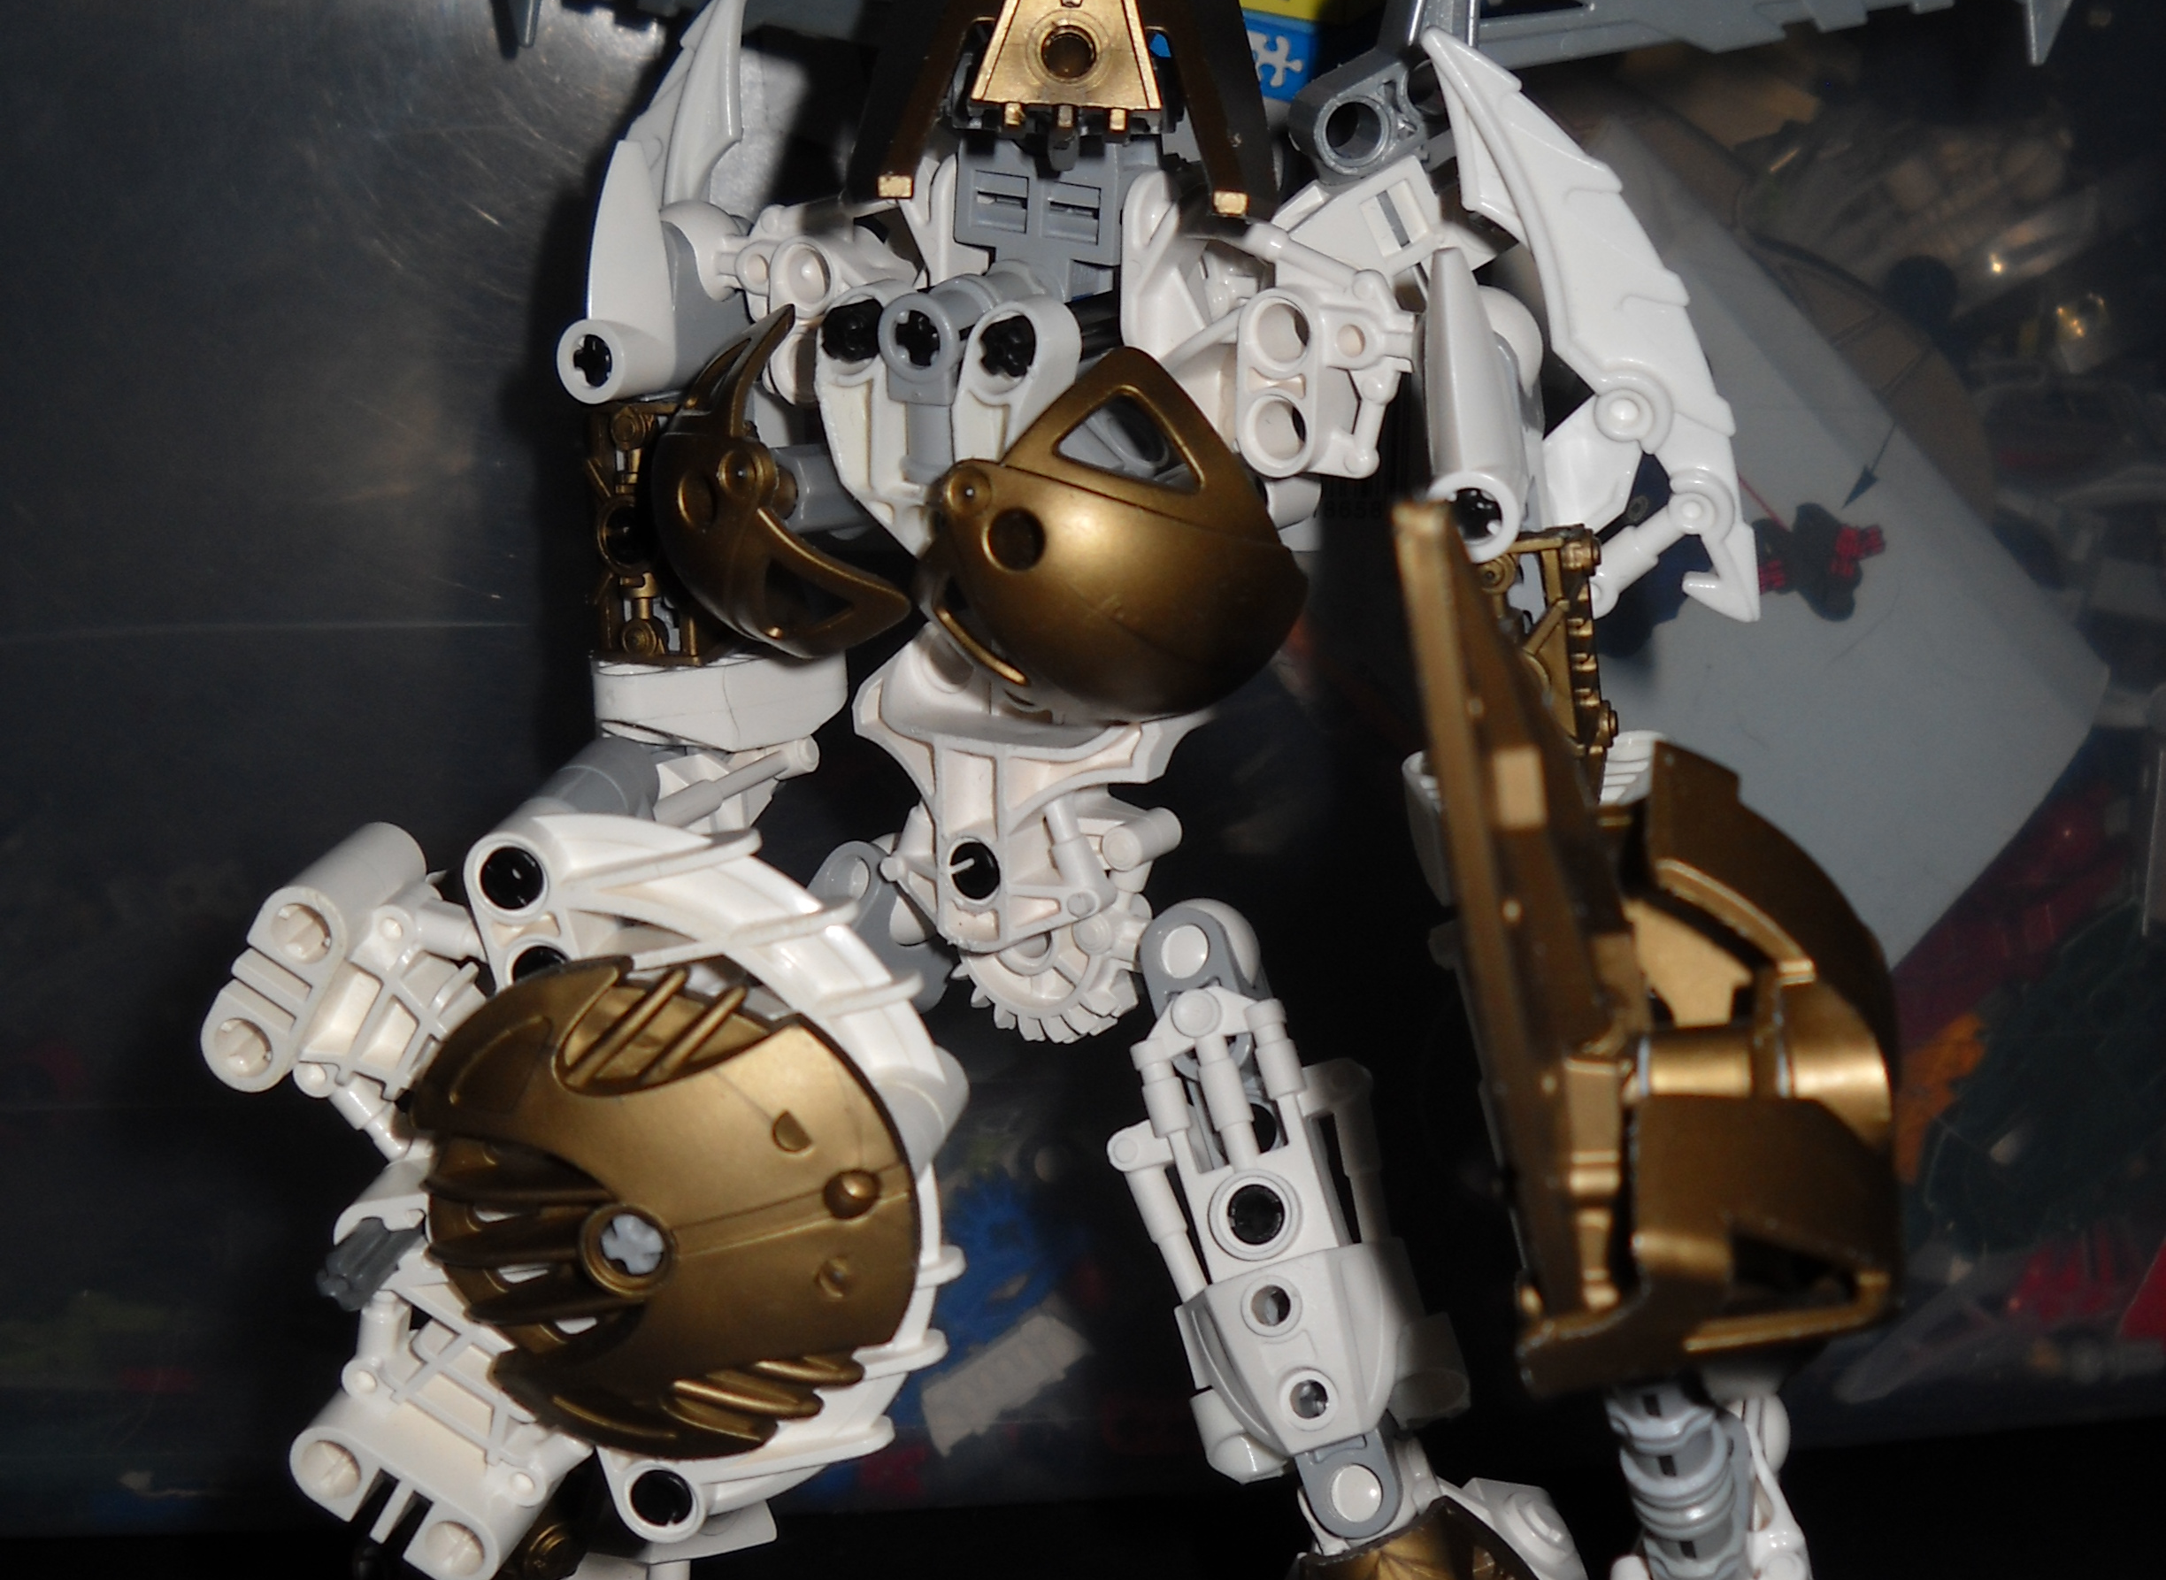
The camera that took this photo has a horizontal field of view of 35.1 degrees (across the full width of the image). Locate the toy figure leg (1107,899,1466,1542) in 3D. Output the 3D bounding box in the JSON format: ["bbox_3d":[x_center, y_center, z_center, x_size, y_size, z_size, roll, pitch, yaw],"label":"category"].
[{"bbox_3d":[0.016,0.034,0.279,0.022,0.058,0.017,-24,-23,16],"label":"toy figure leg"}]

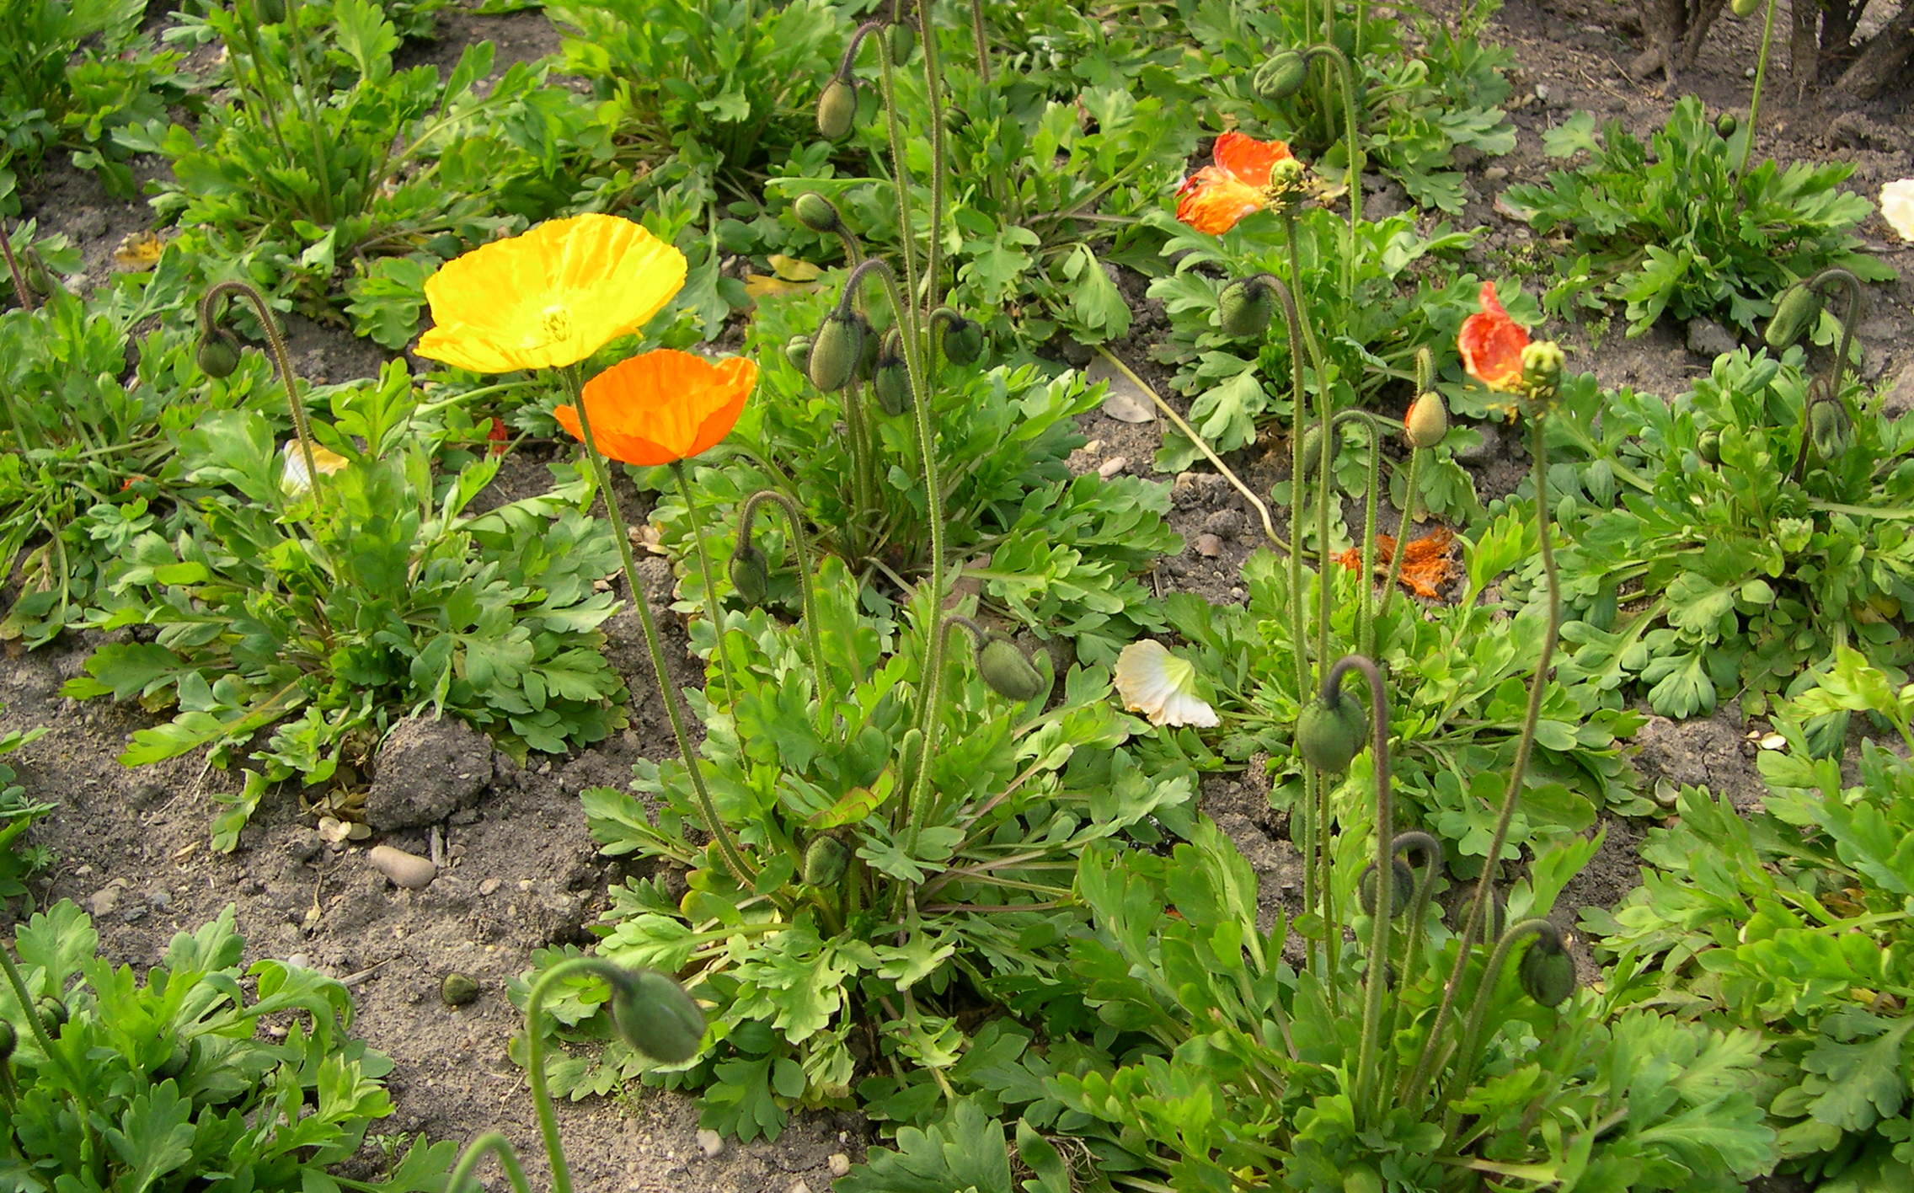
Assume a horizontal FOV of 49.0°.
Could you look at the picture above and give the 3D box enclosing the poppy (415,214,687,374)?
[{"bbox_3d":[-0.134,-0.100,0.696,0.089,0.033,0.084,-5,38,3],"label":"poppy"}]

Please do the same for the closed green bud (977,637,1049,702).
[{"bbox_3d":[0.025,0.033,0.942,0.036,0.021,0.021,37,25,-21],"label":"closed green bud"}]

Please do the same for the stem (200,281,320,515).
[{"bbox_3d":[-0.381,-0.106,1.150,0.046,0.140,0.016,0,32,0],"label":"stem"}]

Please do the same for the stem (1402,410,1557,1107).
[{"bbox_3d":[0.166,0.063,0.662,0.022,0.271,0.018,0,32,0],"label":"stem"}]

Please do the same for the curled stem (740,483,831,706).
[{"bbox_3d":[-0.062,0.002,0.765,0.032,0.093,0.014,-1,32,1],"label":"curled stem"}]

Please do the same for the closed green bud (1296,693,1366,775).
[{"bbox_3d":[0.133,0.049,0.750,0.025,0.031,0.025,0,32,0],"label":"closed green bud"}]

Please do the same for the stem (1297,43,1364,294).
[{"bbox_3d":[0.253,-0.288,1.430,0.051,0.176,0.014,0,32,0],"label":"stem"}]

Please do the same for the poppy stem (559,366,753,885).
[{"bbox_3d":[-0.108,0.018,0.770,0.014,0.230,0.014,-10,31,6],"label":"poppy stem"}]

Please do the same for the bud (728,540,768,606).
[{"bbox_3d":[-0.096,-0.011,0.969,0.017,0.030,0.017,0,32,0],"label":"bud"}]

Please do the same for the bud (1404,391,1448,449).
[{"bbox_3d":[0.234,-0.088,1.045,0.021,0.030,0.021,0,32,0],"label":"bud"}]

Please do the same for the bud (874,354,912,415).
[{"bbox_3d":[-0.030,-0.100,0.991,0.018,0.028,0.018,0,32,0],"label":"bud"}]

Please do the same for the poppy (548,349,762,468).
[{"bbox_3d":[-0.134,-0.075,0.944,0.089,0.037,0.089,-7,32,5],"label":"poppy"}]

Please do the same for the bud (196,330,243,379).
[{"bbox_3d":[-0.347,-0.114,0.989,0.020,0.024,0.020,0,32,0],"label":"bud"}]

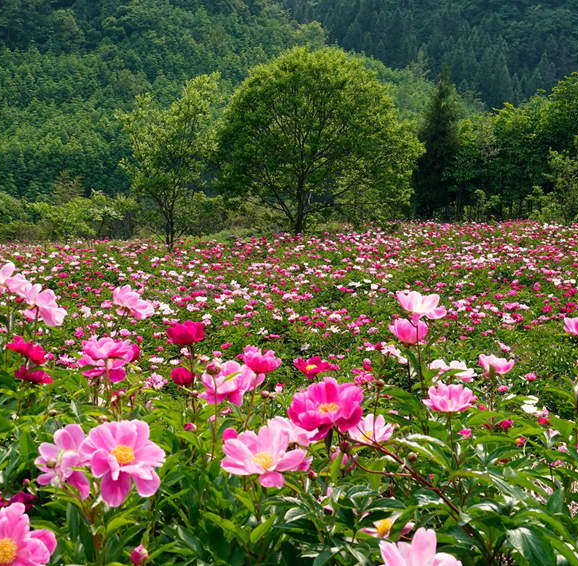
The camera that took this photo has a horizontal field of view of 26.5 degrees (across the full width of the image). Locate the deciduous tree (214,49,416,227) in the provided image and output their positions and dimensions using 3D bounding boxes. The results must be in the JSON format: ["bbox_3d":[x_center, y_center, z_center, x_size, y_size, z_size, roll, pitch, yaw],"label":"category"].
[{"bbox_3d":[0.820,-3.845,33.000,5.539,5.029,5.300,0,3,0],"label":"deciduous tree"}]

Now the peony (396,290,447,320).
[{"bbox_3d":[0.281,0.048,2.600,0.106,0.064,0.100,0,3,0],"label":"peony"}]

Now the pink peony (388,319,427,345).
[{"bbox_3d":[0.312,0.127,3.200,0.105,0.070,0.100,0,2,0],"label":"pink peony"}]

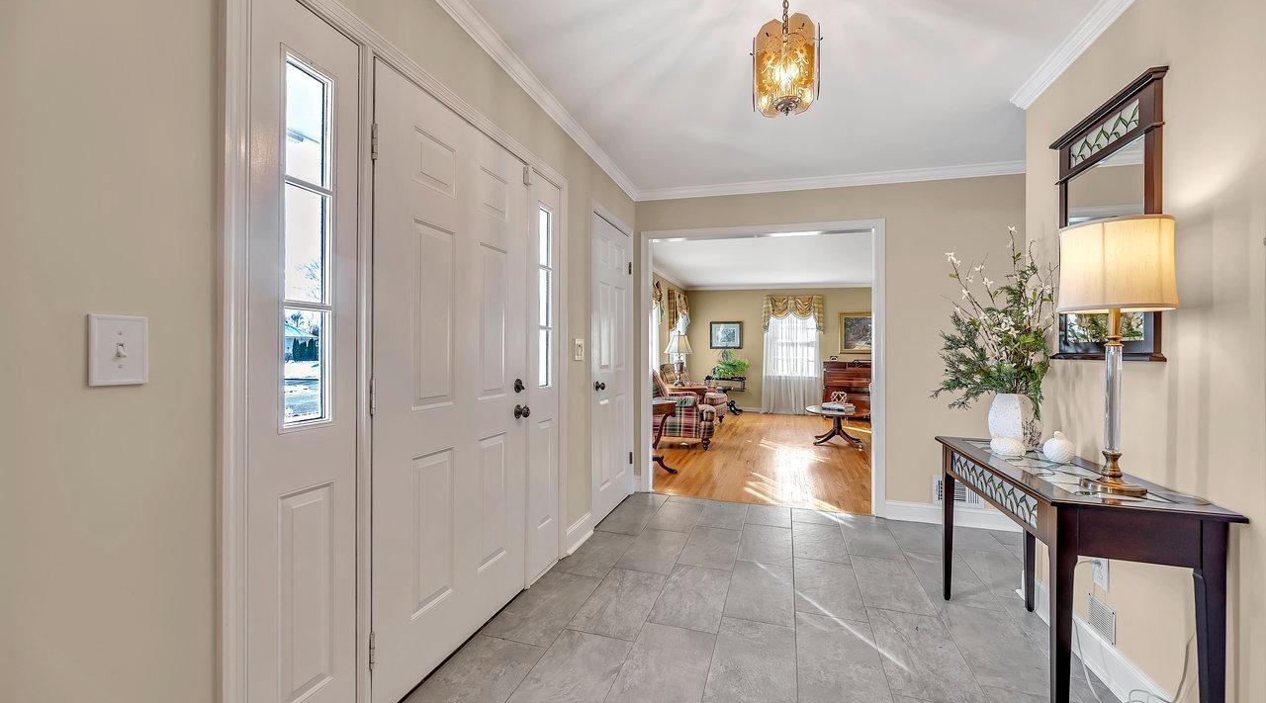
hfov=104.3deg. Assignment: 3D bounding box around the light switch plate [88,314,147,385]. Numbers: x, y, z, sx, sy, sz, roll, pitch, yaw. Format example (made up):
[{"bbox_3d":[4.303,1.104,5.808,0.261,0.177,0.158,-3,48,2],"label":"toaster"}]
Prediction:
[{"bbox_3d":[-0.945,-0.001,0.910,0.012,0.127,0.085,1,0,17],"label":"light switch plate"}]

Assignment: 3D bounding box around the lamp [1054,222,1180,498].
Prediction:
[{"bbox_3d":[1.438,0.019,1.474,0.262,0.785,0.262,0,0,17],"label":"lamp"}]

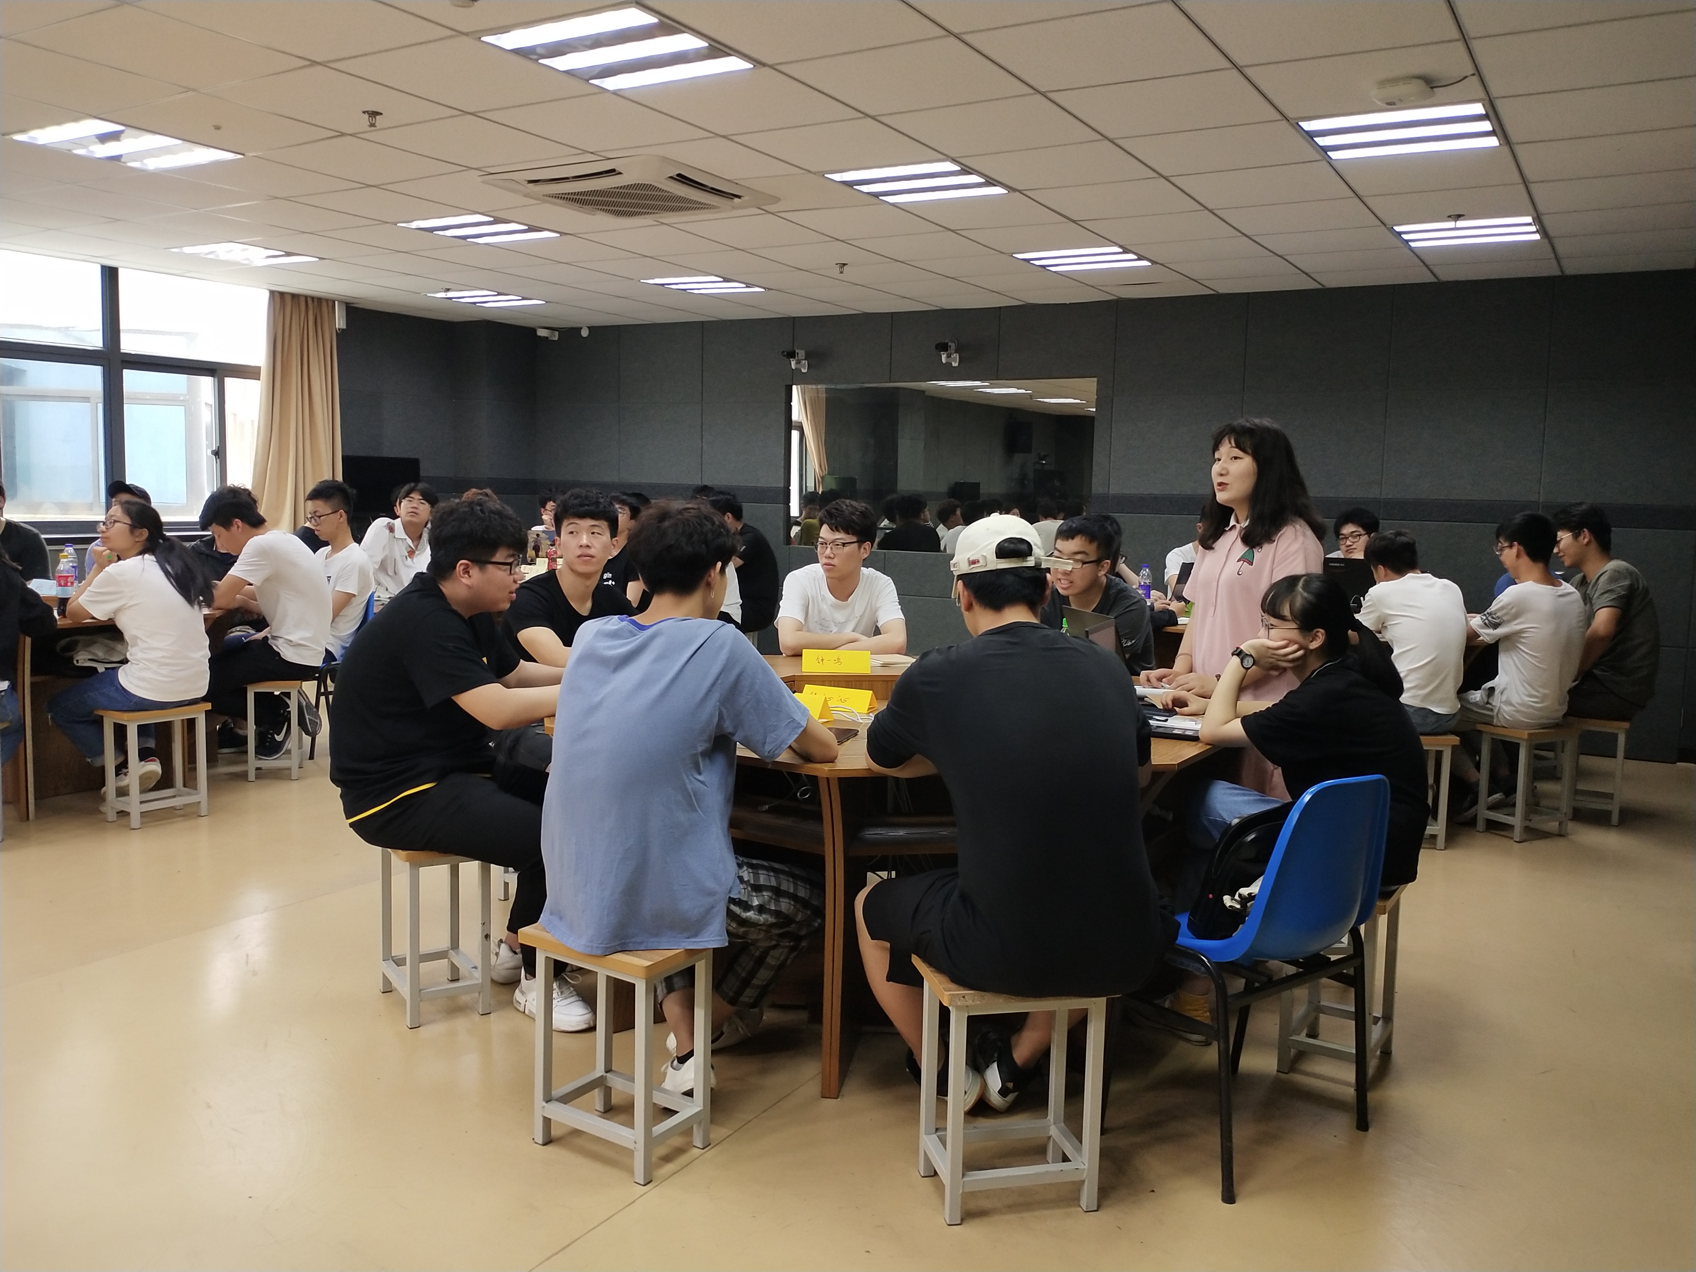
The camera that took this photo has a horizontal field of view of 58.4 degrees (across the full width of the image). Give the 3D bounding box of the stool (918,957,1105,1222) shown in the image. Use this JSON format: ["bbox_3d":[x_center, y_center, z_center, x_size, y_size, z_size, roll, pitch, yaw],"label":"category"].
[{"bbox_3d":[0.327,0.889,3.043,0.355,0.450,0.255,0,5,-14],"label":"stool"}]

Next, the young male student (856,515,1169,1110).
[{"bbox_3d":[0.272,0.406,3.101,0.580,1.310,0.800,0,6,-14],"label":"young male student"}]

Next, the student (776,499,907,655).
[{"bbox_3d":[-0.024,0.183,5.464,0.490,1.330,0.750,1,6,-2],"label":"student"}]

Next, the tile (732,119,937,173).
[{"bbox_3d":[-0.019,-1.764,5.446,0.600,0.020,0.600,4,5,30],"label":"tile"}]

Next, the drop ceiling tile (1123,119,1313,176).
[{"bbox_3d":[1.282,-1.671,5.200,0.595,0.020,0.595,4,6,30],"label":"drop ceiling tile"}]

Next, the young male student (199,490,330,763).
[{"bbox_3d":[-2.640,-0.029,6.893,0.680,1.300,0.500,0,6,-13],"label":"young male student"}]

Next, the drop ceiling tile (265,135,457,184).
[{"bbox_3d":[-1.844,-1.803,5.748,0.600,0.020,0.600,4,6,29],"label":"drop ceiling tile"}]

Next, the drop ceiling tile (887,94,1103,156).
[{"bbox_3d":[0.499,-1.730,5.146,0.600,0.020,0.600,4,5,30],"label":"drop ceiling tile"}]

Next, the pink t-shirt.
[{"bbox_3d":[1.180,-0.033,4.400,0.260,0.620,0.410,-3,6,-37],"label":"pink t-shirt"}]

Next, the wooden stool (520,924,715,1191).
[{"bbox_3d":[-0.462,0.826,3.095,0.340,0.445,0.234,5,7,34],"label":"wooden stool"}]

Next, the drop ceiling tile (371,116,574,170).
[{"bbox_3d":[-1.358,-1.805,5.527,0.600,0.020,0.600,4,5,30],"label":"drop ceiling tile"}]

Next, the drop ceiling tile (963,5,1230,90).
[{"bbox_3d":[0.717,-1.669,4.329,0.600,0.020,0.600,4,5,30],"label":"drop ceiling tile"}]

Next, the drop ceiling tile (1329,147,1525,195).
[{"bbox_3d":[2.032,-1.629,5.300,0.600,0.020,0.600,4,6,28],"label":"drop ceiling tile"}]

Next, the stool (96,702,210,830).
[{"bbox_3d":[-2.736,0.503,6.008,0.234,0.445,0.340,5,7,36],"label":"stool"}]

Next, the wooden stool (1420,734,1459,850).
[{"bbox_3d":[2.285,0.625,6.240,0.360,0.450,0.250,1,5,-3],"label":"wooden stool"}]

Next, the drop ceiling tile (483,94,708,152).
[{"bbox_3d":[-0.817,-1.695,5.005,0.600,0.020,0.600,4,6,30],"label":"drop ceiling tile"}]

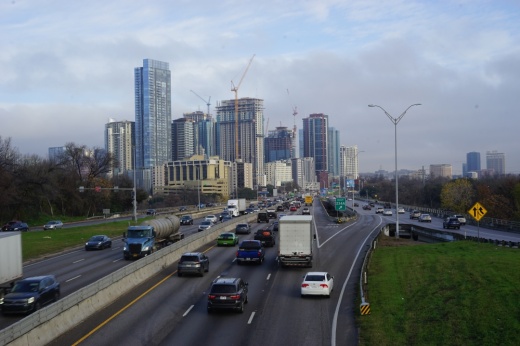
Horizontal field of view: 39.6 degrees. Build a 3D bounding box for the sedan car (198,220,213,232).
[{"bbox_3d":[-8.300,8.270,113.600,1.820,1.460,4.650,-1,0,4],"label":"sedan car"}]

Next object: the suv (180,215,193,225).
[{"bbox_3d":[-13.800,8.950,137.500,1.860,1.600,4.700,-1,0,4],"label":"suv"}]

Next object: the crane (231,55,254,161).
[{"bbox_3d":[-25.440,-75.572,1080.000,36.000,203.520,10.000,-1,0,0],"label":"crane"}]

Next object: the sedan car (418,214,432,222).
[{"bbox_3d":[30.766,8.337,134.000,1.820,1.520,4.500,-1,0,3],"label":"sedan car"}]

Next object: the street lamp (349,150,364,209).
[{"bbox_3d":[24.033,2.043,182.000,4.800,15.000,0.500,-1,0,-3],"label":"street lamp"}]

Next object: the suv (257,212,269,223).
[{"bbox_3d":[0.800,8.140,132.300,1.880,1.820,4.400,-1,0,4],"label":"suv"}]

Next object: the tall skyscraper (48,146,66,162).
[{"bbox_3d":[-448.940,-21.061,1600.000,38.000,72.000,33.000,-1,0,-13],"label":"tall skyscraper"}]

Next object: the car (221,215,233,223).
[{"bbox_3d":[-6.434,8.992,142.000,1.820,1.460,4.600,-1,0,5],"label":"car"}]

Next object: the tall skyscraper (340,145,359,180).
[{"bbox_3d":[120.964,-6.720,970.000,15.000,60.480,25.000,-1,0,39],"label":"tall skyscraper"}]

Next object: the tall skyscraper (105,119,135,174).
[{"bbox_3d":[-185.479,-20.833,970.000,44.000,99.460,24.000,-1,0,39],"label":"tall skyscraper"}]

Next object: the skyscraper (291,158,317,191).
[{"bbox_3d":[66.905,1.538,1110.000,20.000,52.290,38.000,-1,0,39],"label":"skyscraper"}]

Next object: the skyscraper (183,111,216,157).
[{"bbox_3d":[-98.102,-35.971,1180.000,46.000,129.170,34.000,-1,0,39],"label":"skyscraper"}]

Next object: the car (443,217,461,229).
[{"bbox_3d":[30.700,8.000,115.500,1.850,1.600,4.550,-1,0,2],"label":"car"}]

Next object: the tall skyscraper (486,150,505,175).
[{"bbox_3d":[522.544,-17.736,1600.000,38.000,58.000,33.000,-1,0,19],"label":"tall skyscraper"}]

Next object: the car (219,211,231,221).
[{"bbox_3d":[-7.171,9.124,150.000,1.820,1.470,4.600,-1,0,5],"label":"car"}]

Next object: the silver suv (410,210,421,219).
[{"bbox_3d":[30.871,8.322,143.000,1.900,1.720,4.700,-1,0,3],"label":"silver suv"}]

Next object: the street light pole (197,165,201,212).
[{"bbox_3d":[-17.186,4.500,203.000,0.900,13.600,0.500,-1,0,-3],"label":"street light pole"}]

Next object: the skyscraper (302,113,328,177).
[{"bbox_3d":[79.780,-30.684,1030.000,29.000,108.000,28.000,-1,0,-14],"label":"skyscraper"}]

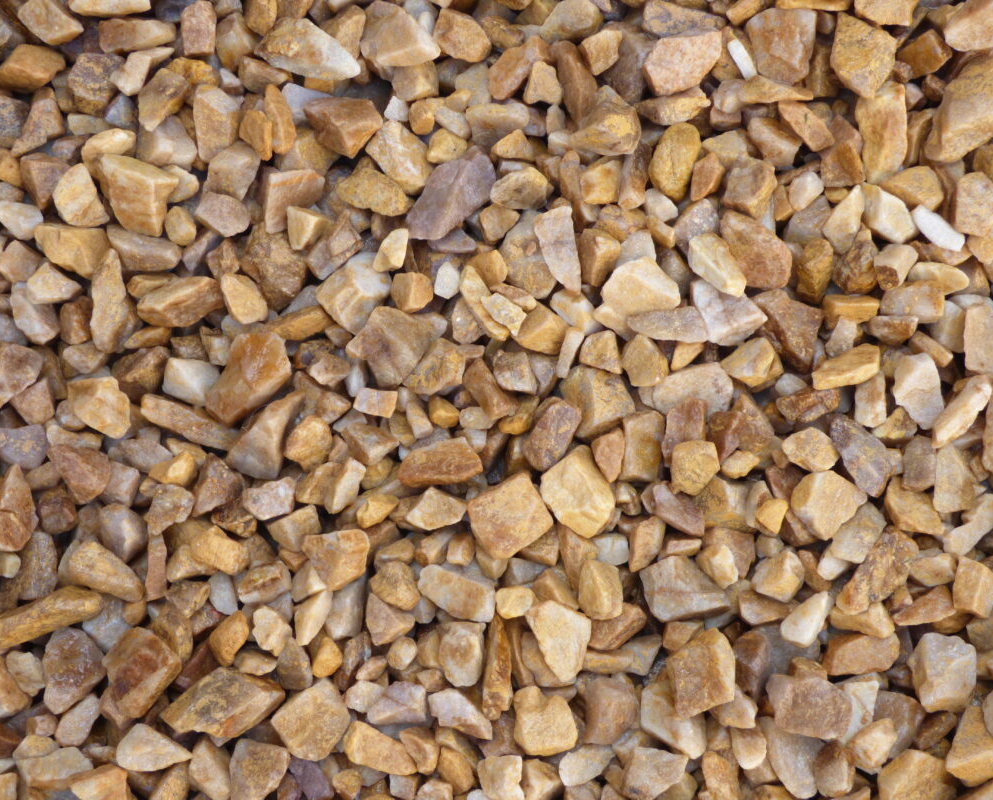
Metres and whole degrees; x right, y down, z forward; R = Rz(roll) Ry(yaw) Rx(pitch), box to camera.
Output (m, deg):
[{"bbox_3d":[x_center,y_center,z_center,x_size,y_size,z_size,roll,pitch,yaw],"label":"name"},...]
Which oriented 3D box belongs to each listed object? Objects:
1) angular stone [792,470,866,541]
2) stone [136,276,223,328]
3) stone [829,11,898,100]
[{"bbox_3d":[0.142,0.045,0.736,0.028,0.021,0.025,37,76,10],"label":"angular stone"},{"bbox_3d":[-0.133,-0.040,0.707,0.032,0.018,0.021,-36,82,-6],"label":"stone"},{"bbox_3d":[0.155,-0.147,0.726,0.031,0.019,0.029,26,81,4],"label":"stone"}]

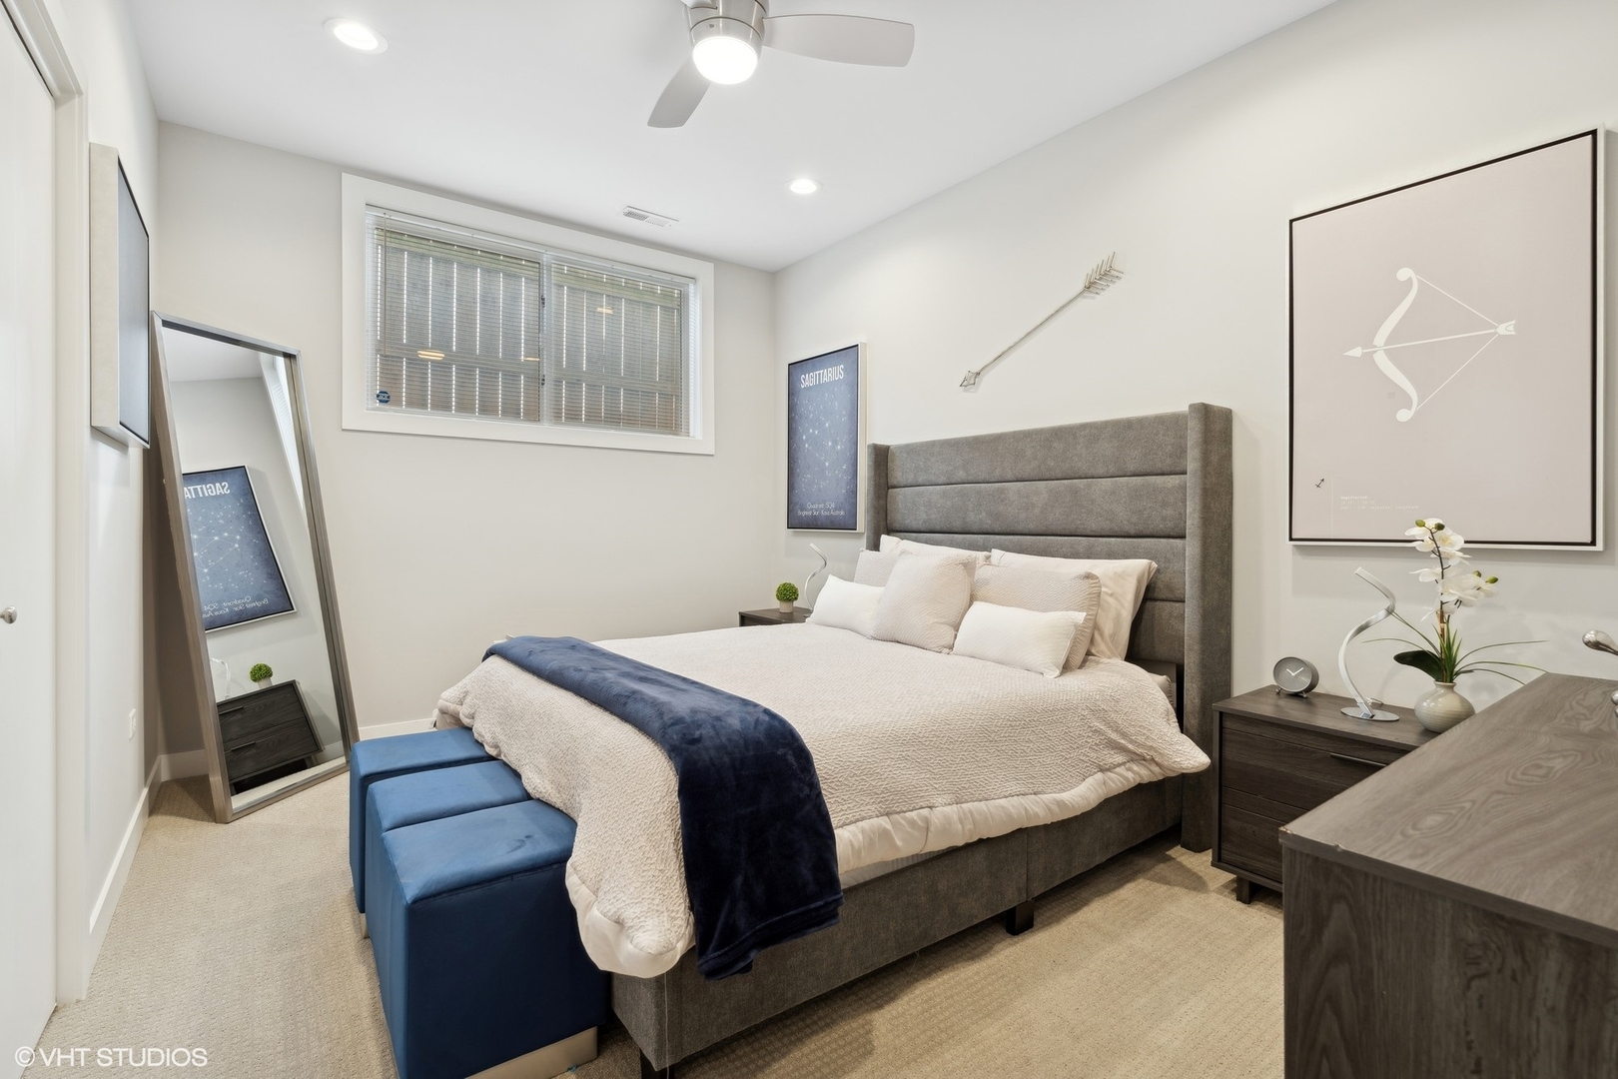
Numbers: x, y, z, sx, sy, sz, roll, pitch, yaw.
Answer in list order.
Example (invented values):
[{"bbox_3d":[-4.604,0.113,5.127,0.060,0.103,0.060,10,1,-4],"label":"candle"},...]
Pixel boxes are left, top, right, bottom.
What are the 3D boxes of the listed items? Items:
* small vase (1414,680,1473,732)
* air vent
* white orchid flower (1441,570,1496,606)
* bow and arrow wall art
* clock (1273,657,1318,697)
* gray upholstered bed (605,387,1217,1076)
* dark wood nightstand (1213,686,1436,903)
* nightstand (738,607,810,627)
[{"bbox_3d":[1.629,0.421,1.846,0.152,0.136,0.152,0,1,-36],"label":"small vase"},{"bbox_3d":[-0.896,-1.793,4.026,0.300,0.020,0.140,0,1,-36],"label":"air vent"},{"bbox_3d":[1.699,0.125,1.851,0.100,0.095,0.140,-1,1,-43],"label":"white orchid flower"},{"bbox_3d":[1.769,-0.503,2.066,0.050,1.049,0.680,0,1,-36],"label":"bow and arrow wall art"},{"bbox_3d":[1.508,0.420,2.234,0.050,0.120,0.113,0,1,-34],"label":"clock"},{"bbox_3d":[0.104,0.283,2.548,2.145,1.487,1.696,0,1,-36],"label":"gray upholstered bed"},{"bbox_3d":[1.520,0.765,2.027,0.444,0.560,0.546,0,1,-36],"label":"dark wood nightstand"},{"bbox_3d":[-0.065,0.719,4.201,0.444,0.556,0.546,0,1,-36],"label":"nightstand"}]

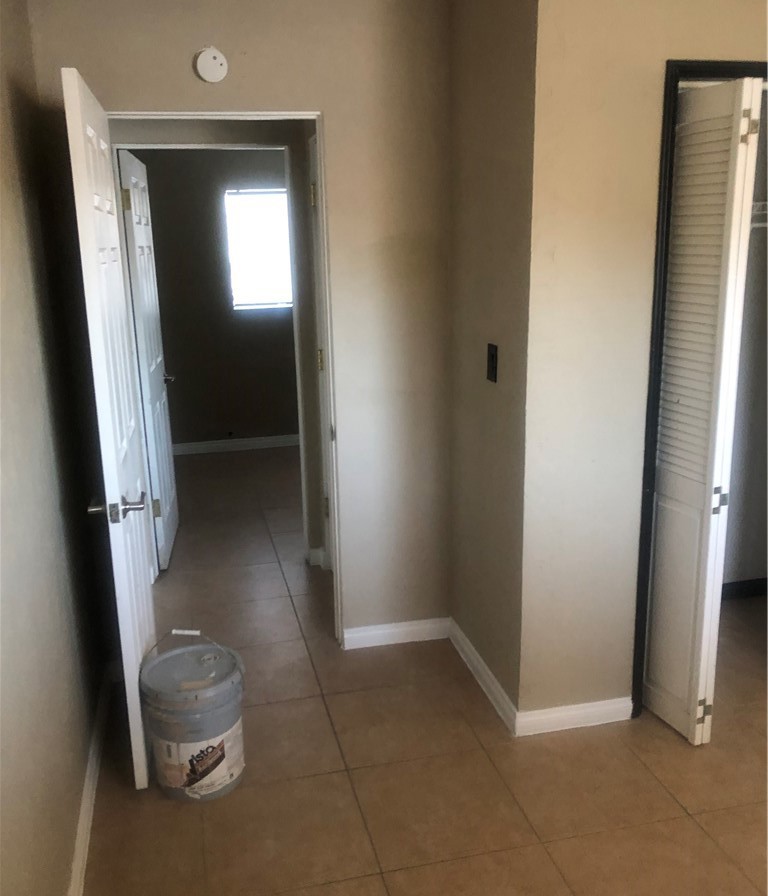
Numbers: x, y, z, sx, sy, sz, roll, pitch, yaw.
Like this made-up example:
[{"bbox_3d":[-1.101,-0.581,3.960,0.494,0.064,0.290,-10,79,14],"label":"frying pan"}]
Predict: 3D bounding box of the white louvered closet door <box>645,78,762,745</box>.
[{"bbox_3d":[0.958,-0.047,2.588,0.058,2.003,0.294,-6,14,-20],"label":"white louvered closet door"}]

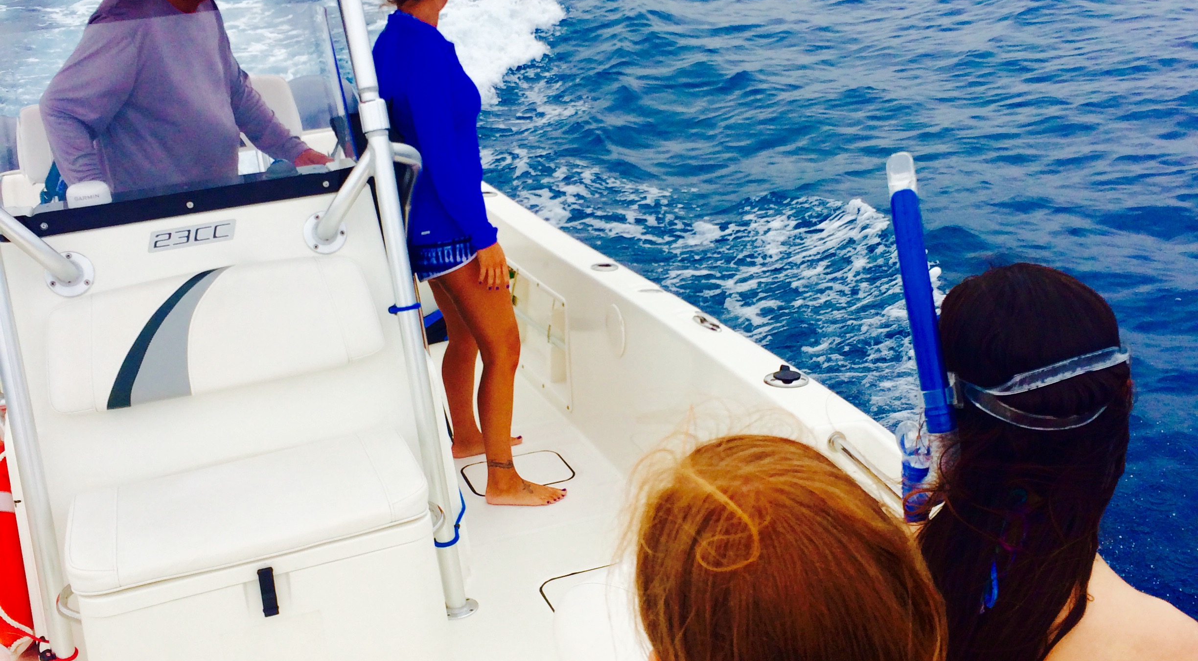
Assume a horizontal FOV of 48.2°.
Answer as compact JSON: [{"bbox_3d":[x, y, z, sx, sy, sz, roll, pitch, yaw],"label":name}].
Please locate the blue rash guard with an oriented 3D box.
[{"bbox_3d":[-0.442,-0.535,3.600,0.310,0.640,0.400,-17,27,-22],"label":"blue rash guard"}]

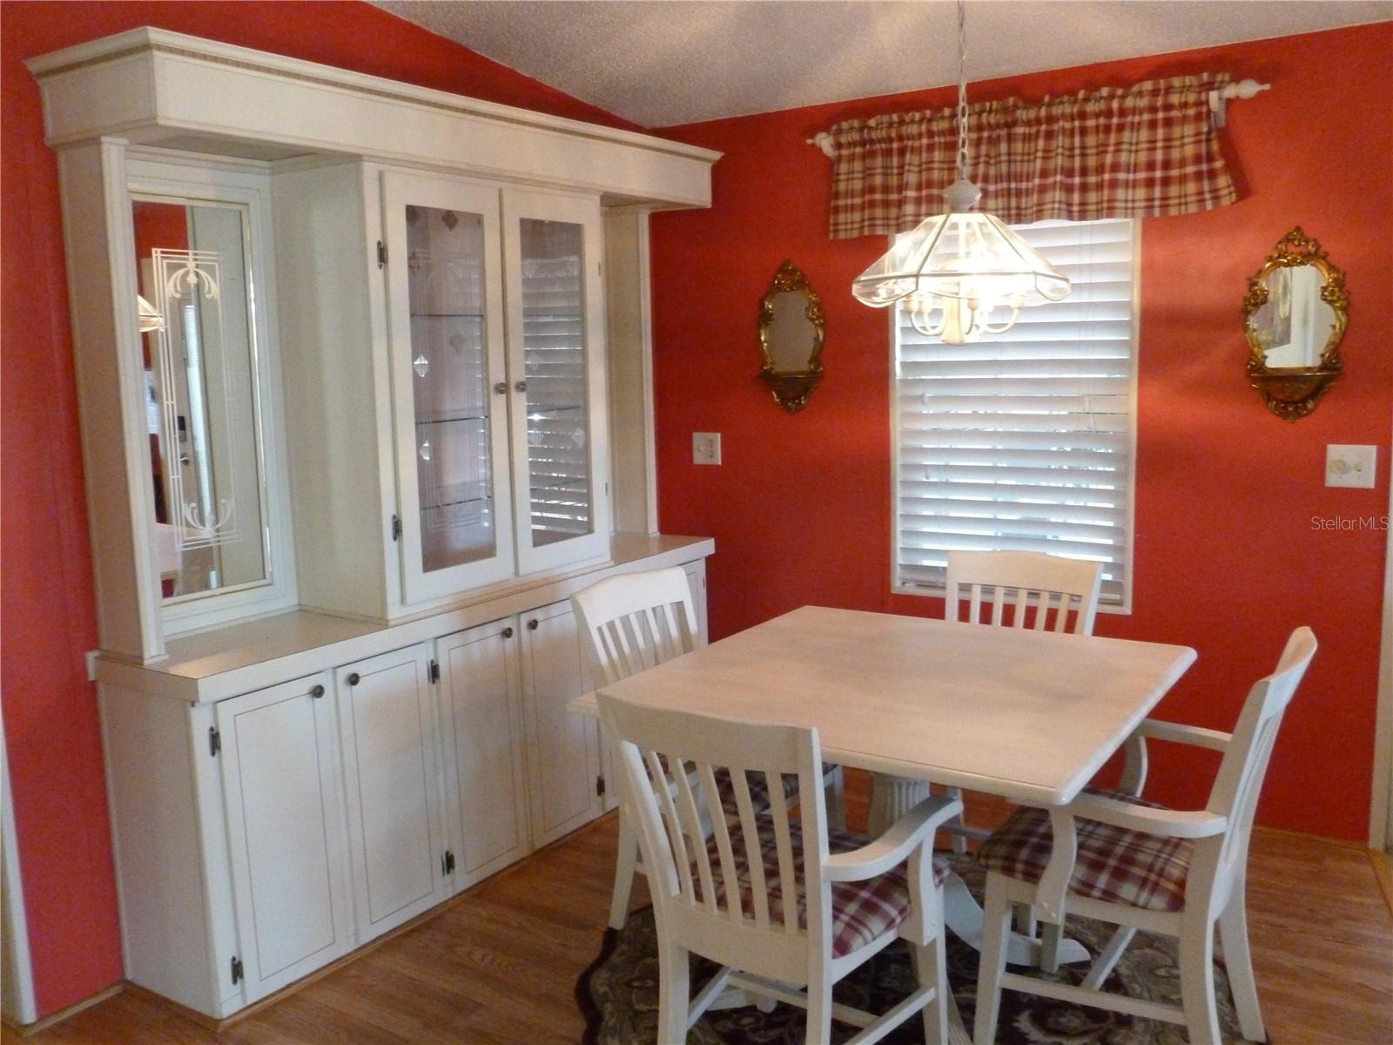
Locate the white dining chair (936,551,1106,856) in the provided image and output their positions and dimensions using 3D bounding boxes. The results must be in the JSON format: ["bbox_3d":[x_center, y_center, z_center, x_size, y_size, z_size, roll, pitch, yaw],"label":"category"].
[{"bbox_3d":[0.765,0.564,2.977,0.559,0.908,0.541,4,10,34],"label":"white dining chair"}]

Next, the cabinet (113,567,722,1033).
[{"bbox_3d":[-0.682,0.615,3.457,0.383,0.761,2.042,4,10,34],"label":"cabinet"}]

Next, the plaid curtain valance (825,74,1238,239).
[{"bbox_3d":[0.999,-1.112,3.522,1.256,0.371,0.110,4,10,34],"label":"plaid curtain valance"}]

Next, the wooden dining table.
[{"bbox_3d":[0.479,0.708,2.623,1.065,0.745,1.067,4,10,35],"label":"wooden dining table"}]

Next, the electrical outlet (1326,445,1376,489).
[{"bbox_3d":[1.837,-0.156,3.164,0.122,0.122,0.011,4,10,34],"label":"electrical outlet"}]

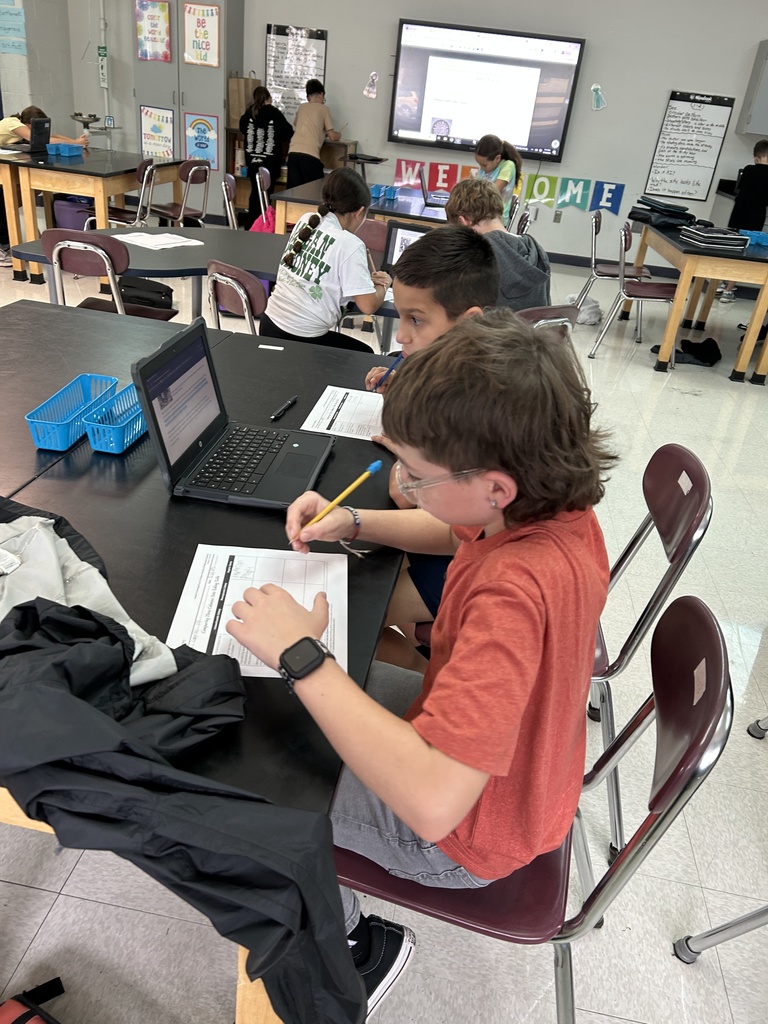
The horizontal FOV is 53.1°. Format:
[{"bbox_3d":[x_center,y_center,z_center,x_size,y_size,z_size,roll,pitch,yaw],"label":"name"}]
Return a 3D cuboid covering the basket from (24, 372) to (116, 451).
[{"bbox_3d":[-0.576,-0.188,1.442,0.081,0.059,0.261,7,28,0],"label":"basket"}]

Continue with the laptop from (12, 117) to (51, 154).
[{"bbox_3d":[-2.635,-2.790,5.677,0.228,0.222,0.295,7,28,0],"label":"laptop"}]

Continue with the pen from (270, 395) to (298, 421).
[{"bbox_3d":[-0.207,-0.222,1.614,0.014,0.012,0.141,13,29,11],"label":"pen"}]

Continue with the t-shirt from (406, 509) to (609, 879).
[{"bbox_3d":[0.179,0.213,1.003,0.290,0.470,0.400,12,29,10],"label":"t-shirt"}]

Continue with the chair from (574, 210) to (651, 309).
[{"bbox_3d":[1.668,-1.716,5.601,0.560,0.820,0.480,12,28,9],"label":"chair"}]

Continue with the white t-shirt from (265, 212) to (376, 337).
[{"bbox_3d":[-0.212,-0.835,2.747,0.320,0.450,0.410,-12,34,-32],"label":"white t-shirt"}]

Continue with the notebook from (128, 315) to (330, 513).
[{"bbox_3d":[-0.234,-0.169,1.310,0.274,0.223,0.315,8,28,3],"label":"notebook"}]

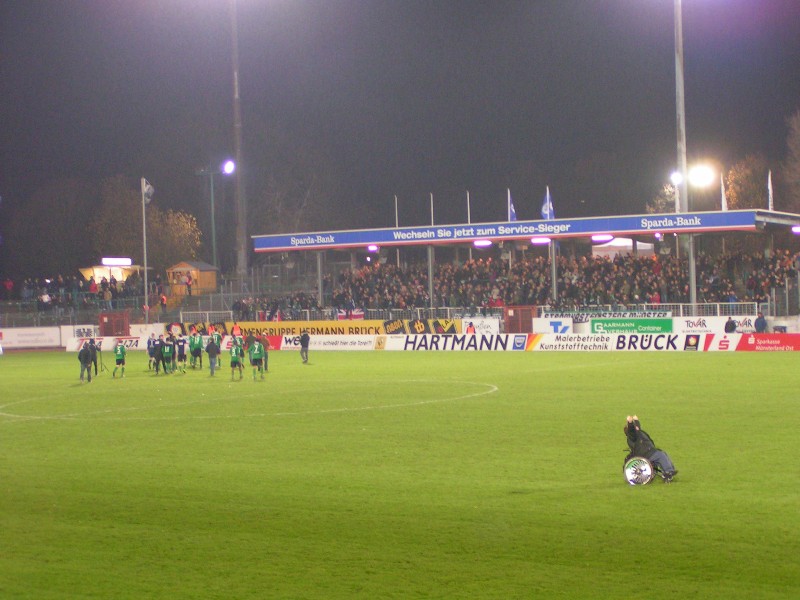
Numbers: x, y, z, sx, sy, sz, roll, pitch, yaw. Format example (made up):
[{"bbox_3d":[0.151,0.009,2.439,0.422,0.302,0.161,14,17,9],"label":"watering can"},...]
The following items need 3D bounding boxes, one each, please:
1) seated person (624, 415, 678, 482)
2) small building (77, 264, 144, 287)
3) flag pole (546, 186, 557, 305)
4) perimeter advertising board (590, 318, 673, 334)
[{"bbox_3d":[5.097,3.010,37.000,1.070,1.350,0.560,-2,1,5],"label":"seated person"},{"bbox_3d":[-23.785,-1.602,150.000,5.200,2.600,3.000,-2,1,-2],"label":"small building"},{"bbox_3d":[9.892,-3.648,120.000,0.130,7.500,0.130,-1,1,42],"label":"flag pole"},{"bbox_3d":[13.604,1.675,107.275,5.810,1.020,0.100,-1,1,42],"label":"perimeter advertising board"}]

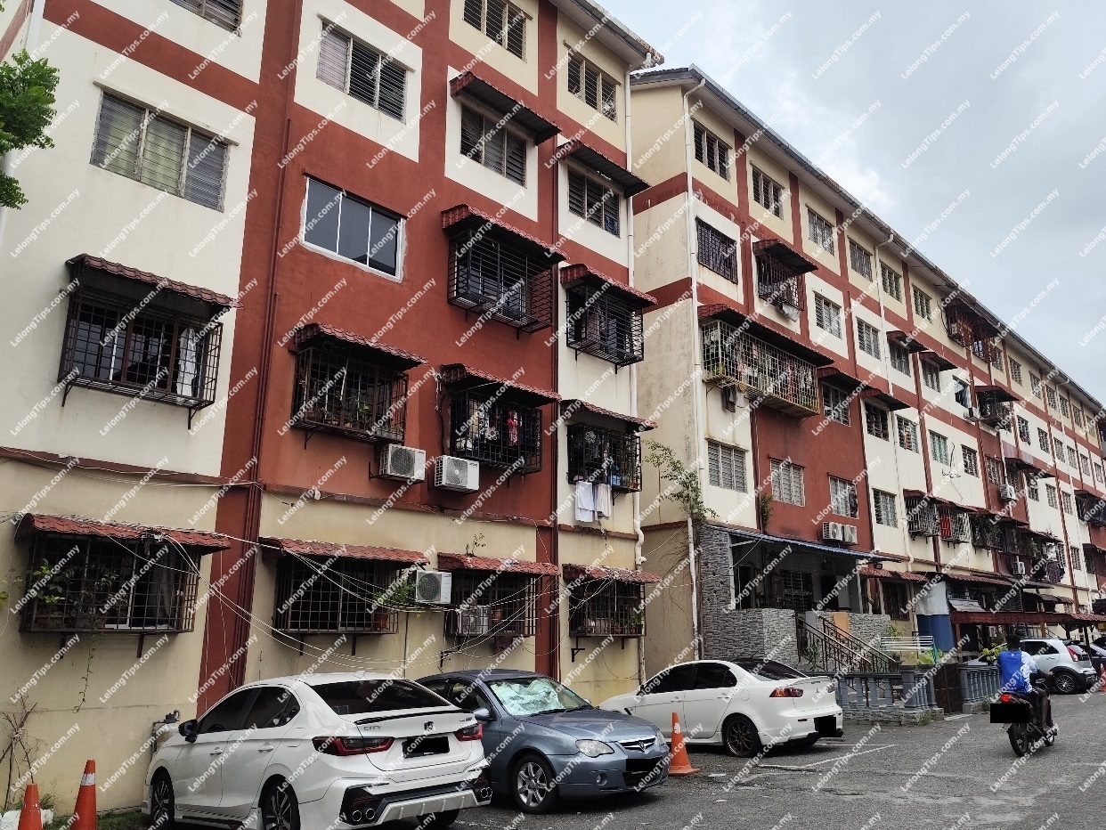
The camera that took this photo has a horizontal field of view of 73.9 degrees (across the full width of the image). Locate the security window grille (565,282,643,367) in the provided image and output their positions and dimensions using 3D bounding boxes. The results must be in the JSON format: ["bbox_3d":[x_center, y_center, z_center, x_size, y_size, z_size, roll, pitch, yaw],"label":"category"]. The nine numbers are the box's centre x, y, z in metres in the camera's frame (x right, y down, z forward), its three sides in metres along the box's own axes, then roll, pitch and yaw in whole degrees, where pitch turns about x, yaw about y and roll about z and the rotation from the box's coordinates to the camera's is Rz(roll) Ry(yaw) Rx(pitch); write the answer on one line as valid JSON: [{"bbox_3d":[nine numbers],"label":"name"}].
[{"bbox_3d":[1.141,-1.877,15.793,1.760,1.190,0.590,15,-22,-42],"label":"security window grille"}]

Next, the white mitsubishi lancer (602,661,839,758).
[{"bbox_3d":[2.740,5.100,13.100,1.760,1.480,4.570,11,-18,-39],"label":"white mitsubishi lancer"}]

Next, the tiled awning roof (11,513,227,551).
[{"bbox_3d":[-4.977,1.387,8.601,2.070,0.320,0.820,15,-22,-42],"label":"tiled awning roof"}]

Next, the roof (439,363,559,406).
[{"bbox_3d":[-0.890,-0.573,13.756,0.678,0.327,2.335,-14,-20,43],"label":"roof"}]

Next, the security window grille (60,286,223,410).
[{"bbox_3d":[-5.135,-0.793,9.271,1.620,1.100,0.530,15,-22,-42],"label":"security window grille"}]

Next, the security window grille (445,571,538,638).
[{"bbox_3d":[-1.028,3.236,12.710,0.420,1.070,1.790,-14,-19,42],"label":"security window grille"}]

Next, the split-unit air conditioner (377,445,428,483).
[{"bbox_3d":[-2.401,0.777,11.738,0.290,0.480,0.700,-14,-19,42],"label":"split-unit air conditioner"}]

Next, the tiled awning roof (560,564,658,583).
[{"bbox_3d":[1.235,3.234,14.994,0.710,0.305,2.205,-14,-20,43],"label":"tiled awning roof"}]

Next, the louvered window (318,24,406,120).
[{"bbox_3d":[-3.328,-6.037,12.995,0.120,1.140,1.725,-14,-19,42],"label":"louvered window"}]

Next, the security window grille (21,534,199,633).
[{"bbox_3d":[-5.089,1.981,8.551,1.650,1.030,0.500,15,-22,-42],"label":"security window grille"}]

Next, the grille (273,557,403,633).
[{"bbox_3d":[-3.073,2.605,10.647,0.500,1.110,1.730,-14,-19,42],"label":"grille"}]

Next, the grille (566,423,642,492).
[{"bbox_3d":[1.117,0.940,15.558,0.450,1.190,1.860,-14,-19,42],"label":"grille"}]

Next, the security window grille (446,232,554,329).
[{"bbox_3d":[-0.960,-2.470,13.860,2.010,1.240,0.600,15,-22,-42],"label":"security window grille"}]

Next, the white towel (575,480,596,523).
[{"bbox_3d":[0.609,1.623,13.830,0.470,0.760,0.080,15,-22,-42],"label":"white towel"}]

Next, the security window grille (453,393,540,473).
[{"bbox_3d":[-1.019,0.347,13.539,0.469,1.155,1.813,-14,-20,43],"label":"security window grille"}]

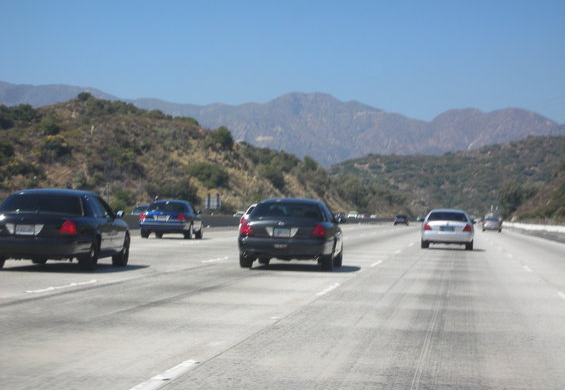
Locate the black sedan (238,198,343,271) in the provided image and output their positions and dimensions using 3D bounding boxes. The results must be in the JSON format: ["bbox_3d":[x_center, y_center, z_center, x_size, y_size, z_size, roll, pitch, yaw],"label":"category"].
[{"bbox_3d":[0.250,0.810,36.650,1.930,1.460,5.250,2,-1,6],"label":"black sedan"}]

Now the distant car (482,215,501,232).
[{"bbox_3d":[19.700,2.700,161.000,1.820,1.500,4.650,2,-1,7],"label":"distant car"}]

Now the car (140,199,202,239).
[{"bbox_3d":[-4.235,0.945,66.400,1.930,1.470,5.250,2,-1,5],"label":"car"}]

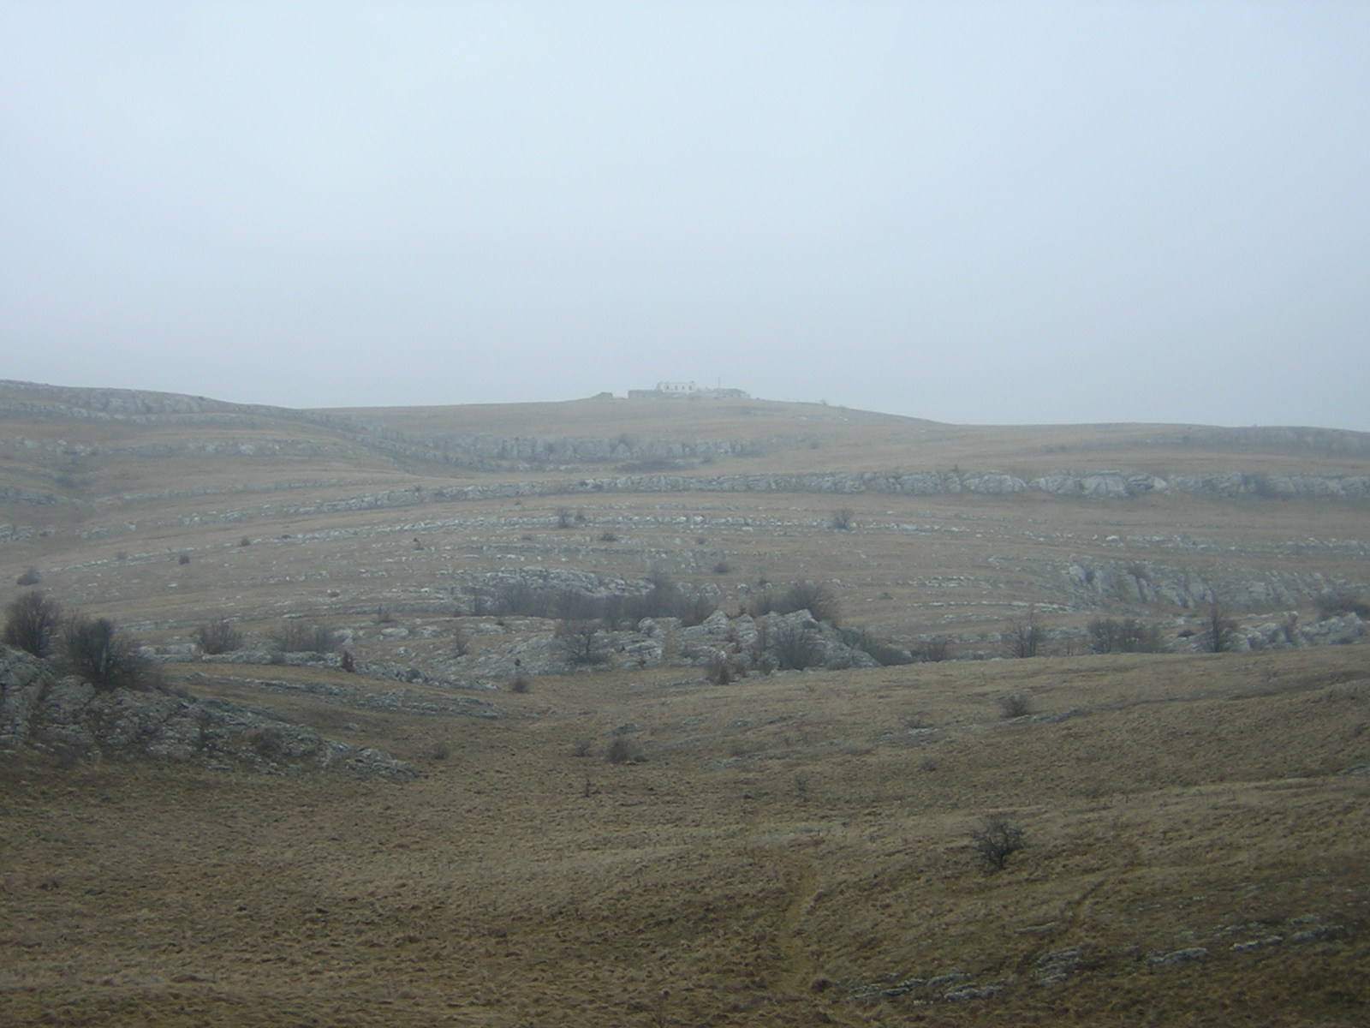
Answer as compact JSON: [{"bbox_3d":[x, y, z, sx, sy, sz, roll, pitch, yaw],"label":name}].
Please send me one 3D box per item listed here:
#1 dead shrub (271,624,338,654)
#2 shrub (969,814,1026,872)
[{"bbox_3d":[-27.730,9.090,168.000,4.780,2.270,3.340,0,0,0],"label":"dead shrub"},{"bbox_3d":[9.530,10.040,70.000,1.730,1.760,1.520,0,0,0],"label":"shrub"}]

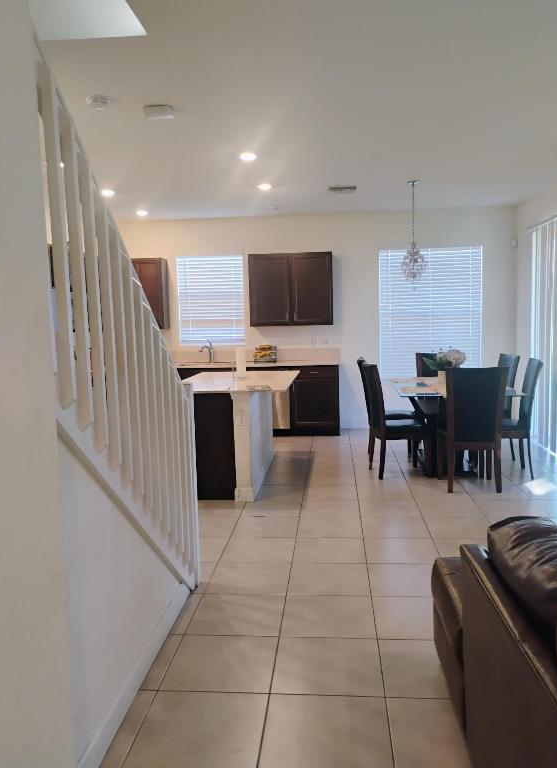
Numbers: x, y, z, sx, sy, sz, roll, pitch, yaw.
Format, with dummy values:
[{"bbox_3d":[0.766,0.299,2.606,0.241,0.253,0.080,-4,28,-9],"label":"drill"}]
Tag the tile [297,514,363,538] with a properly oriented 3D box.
[{"bbox_3d":[0.370,1.027,4.445,0.453,0.010,0.445,-1,6,5],"label":"tile"}]

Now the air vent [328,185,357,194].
[{"bbox_3d":[0.668,-2.014,6.468,0.310,0.020,0.280,-1,6,5],"label":"air vent"}]

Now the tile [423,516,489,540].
[{"bbox_3d":[1.280,1.014,4.372,0.455,0.010,0.452,-1,6,5],"label":"tile"}]

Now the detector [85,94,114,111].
[{"bbox_3d":[-1.055,-1.663,3.672,0.140,0.050,0.140,-1,6,5],"label":"detector"}]

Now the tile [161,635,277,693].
[{"bbox_3d":[-0.243,1.231,2.740,0.455,0.010,0.450,-1,6,5],"label":"tile"}]

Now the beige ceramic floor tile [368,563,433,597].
[{"bbox_3d":[0.753,1.123,3.551,0.456,0.010,0.452,-1,6,5],"label":"beige ceramic floor tile"}]

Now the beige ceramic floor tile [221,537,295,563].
[{"bbox_3d":[-0.124,1.081,4.046,0.453,0.010,0.445,-1,6,5],"label":"beige ceramic floor tile"}]

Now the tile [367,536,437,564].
[{"bbox_3d":[0.786,1.067,3.964,0.453,0.010,0.445,-1,6,5],"label":"tile"}]

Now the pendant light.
[{"bbox_3d":[1.383,-1.517,6.328,0.265,1.055,0.265,-1,6,5],"label":"pendant light"}]

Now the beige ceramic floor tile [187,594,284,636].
[{"bbox_3d":[-0.204,1.183,3.182,0.455,0.010,0.450,-1,6,5],"label":"beige ceramic floor tile"}]

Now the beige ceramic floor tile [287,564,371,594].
[{"bbox_3d":[0.292,1.128,3.584,0.455,0.010,0.450,-1,6,5],"label":"beige ceramic floor tile"}]

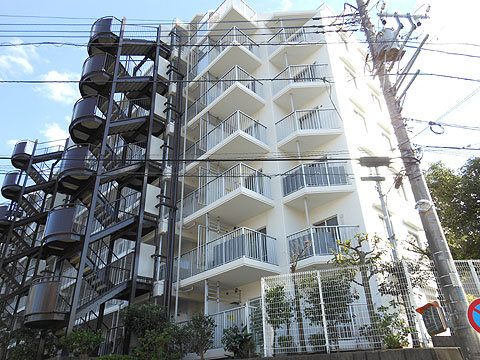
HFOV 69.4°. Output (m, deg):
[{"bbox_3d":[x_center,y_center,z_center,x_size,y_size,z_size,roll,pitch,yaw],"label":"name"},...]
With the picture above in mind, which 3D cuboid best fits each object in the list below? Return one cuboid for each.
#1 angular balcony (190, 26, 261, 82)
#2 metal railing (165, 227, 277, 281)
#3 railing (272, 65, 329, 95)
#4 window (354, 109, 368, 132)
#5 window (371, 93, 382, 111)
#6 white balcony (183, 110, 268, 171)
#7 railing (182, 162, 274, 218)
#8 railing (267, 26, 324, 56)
[{"bbox_3d":[-0.969,-6.348,19.707,1.890,1.080,4.400,21,-36,-36],"label":"angular balcony"},{"bbox_3d":[-0.781,3.615,14.630,1.862,1.372,4.816,22,-37,-37],"label":"metal railing"},{"bbox_3d":[2.855,-5.027,16.875,2.799,1.092,0.647,-12,-30,17],"label":"railing"},{"bbox_3d":[5.818,-2.763,16.545,0.952,0.980,0.120,22,-37,-37],"label":"window"},{"bbox_3d":[7.690,-4.249,19.361,0.840,0.952,0.120,22,-37,-37],"label":"window"},{"bbox_3d":[-0.816,-1.333,17.182,2.010,1.310,4.630,21,-36,-36],"label":"white balcony"},{"bbox_3d":[-0.830,0.999,15.974,1.834,1.092,4.648,22,-37,-37],"label":"railing"},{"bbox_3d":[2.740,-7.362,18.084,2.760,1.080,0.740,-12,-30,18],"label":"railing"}]

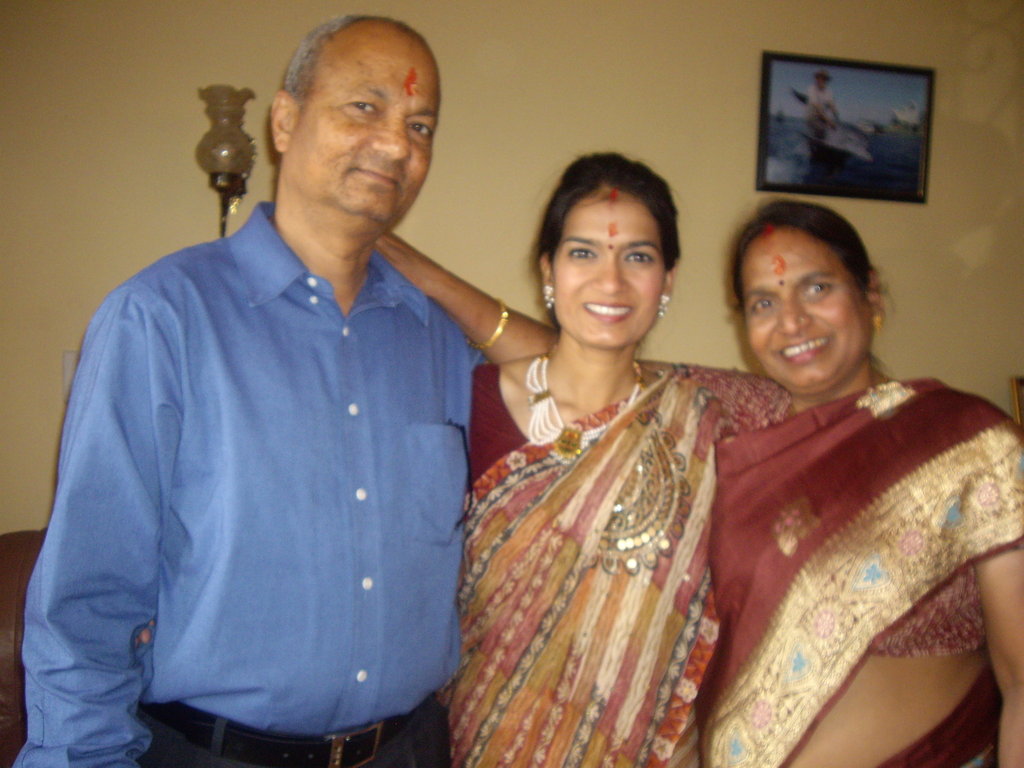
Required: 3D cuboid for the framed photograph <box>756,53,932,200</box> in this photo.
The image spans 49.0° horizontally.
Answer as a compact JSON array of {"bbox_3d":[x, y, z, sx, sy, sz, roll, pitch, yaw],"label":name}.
[{"bbox_3d":[0.693,-0.529,2.330,0.386,0.284,0.020,2,3,-10],"label":"framed photograph"}]

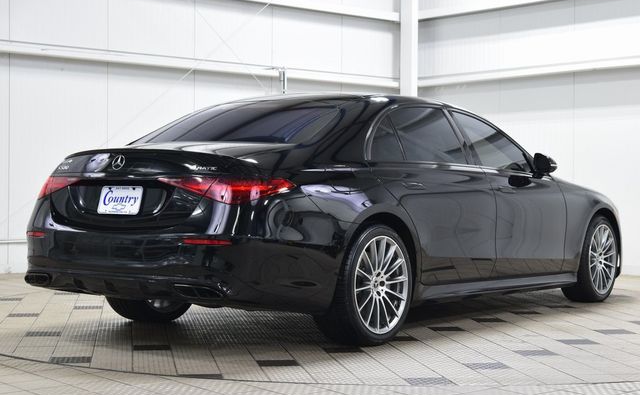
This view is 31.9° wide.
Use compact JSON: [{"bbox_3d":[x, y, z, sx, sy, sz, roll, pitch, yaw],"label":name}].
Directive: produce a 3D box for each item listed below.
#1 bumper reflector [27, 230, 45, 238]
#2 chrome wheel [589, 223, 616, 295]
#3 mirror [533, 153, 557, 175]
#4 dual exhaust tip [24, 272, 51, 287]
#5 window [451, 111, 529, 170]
[{"bbox_3d":[-1.608,0.205,6.348,0.035,0.036,0.260,0,1,-37],"label":"bumper reflector"},{"bbox_3d":[2.158,0.479,8.956,0.220,0.560,0.560,1,1,36],"label":"chrome wheel"},{"bbox_3d":[1.606,-0.229,7.999,0.195,0.160,0.140,1,1,36],"label":"mirror"},{"bbox_3d":[-1.573,0.462,6.346,0.260,0.078,0.100,1,1,44],"label":"dual exhaust tip"},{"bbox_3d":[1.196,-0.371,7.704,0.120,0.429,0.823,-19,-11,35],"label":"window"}]

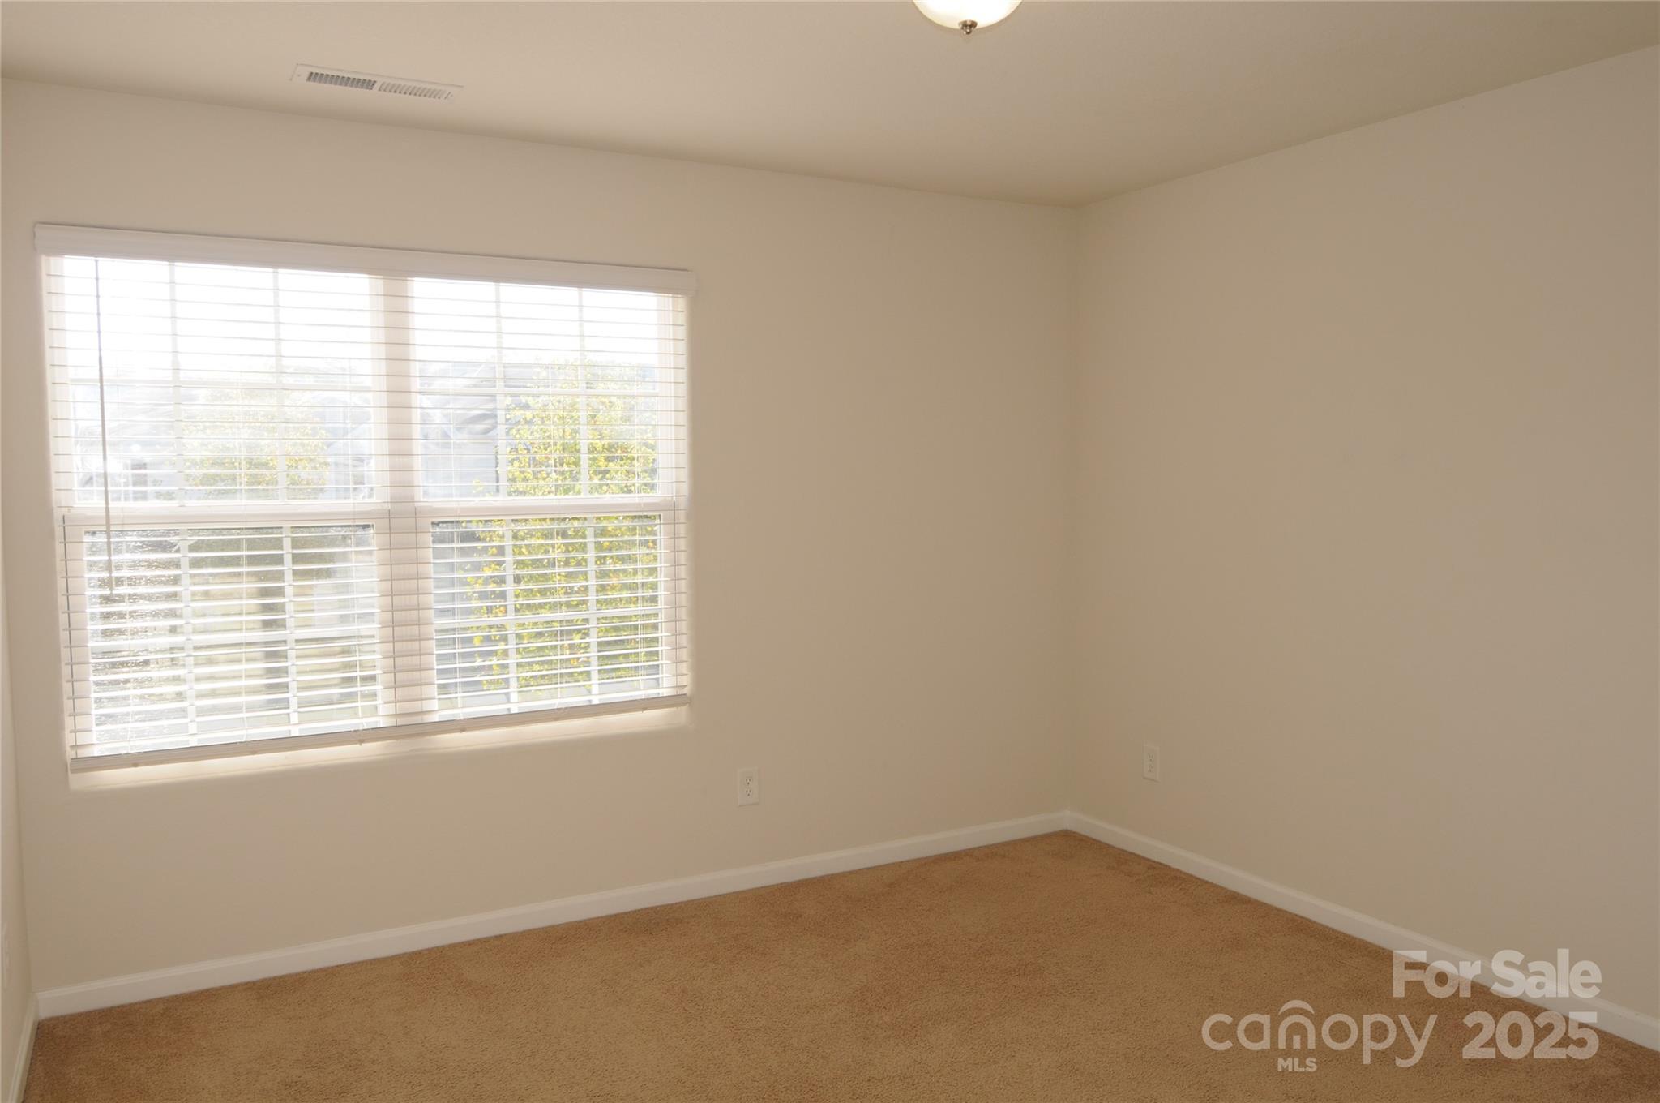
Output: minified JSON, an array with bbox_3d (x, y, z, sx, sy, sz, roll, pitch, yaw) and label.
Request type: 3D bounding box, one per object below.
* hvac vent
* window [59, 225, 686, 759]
[{"bbox_3d":[-1.153,-1.184,2.946,0.395,0.030,0.142,-3,5,-28],"label":"hvac vent"},{"bbox_3d":[-1.245,-0.156,3.429,1.773,1.447,0.120,-3,5,-28],"label":"window"}]

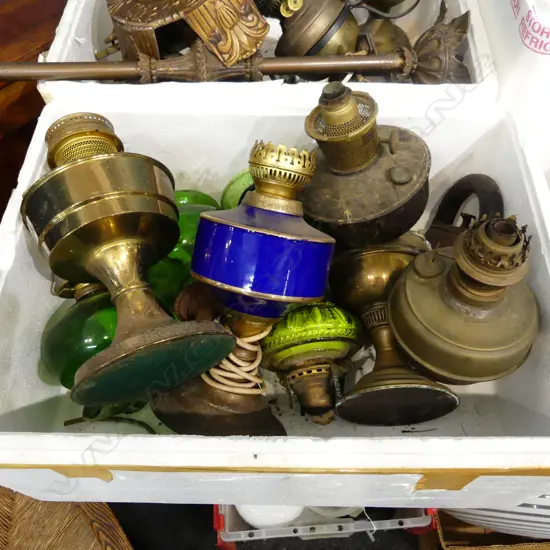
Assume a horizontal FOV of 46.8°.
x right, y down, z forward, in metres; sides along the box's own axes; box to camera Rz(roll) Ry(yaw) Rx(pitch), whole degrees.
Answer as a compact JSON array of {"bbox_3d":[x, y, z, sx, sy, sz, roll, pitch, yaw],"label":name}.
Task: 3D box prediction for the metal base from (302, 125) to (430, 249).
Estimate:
[{"bbox_3d":[0.094,-0.096,0.678,0.145,0.065,0.145,-12,48,14],"label":"metal base"}]

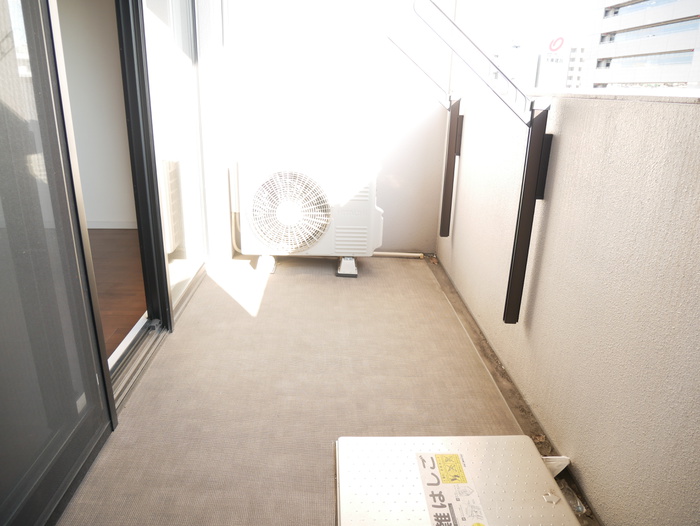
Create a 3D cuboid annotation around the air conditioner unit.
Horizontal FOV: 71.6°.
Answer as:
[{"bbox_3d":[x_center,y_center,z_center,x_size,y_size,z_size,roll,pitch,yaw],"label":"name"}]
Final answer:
[{"bbox_3d":[-0.227,-0.336,2.971,0.841,0.537,0.300,1,19,-3],"label":"air conditioner unit"}]

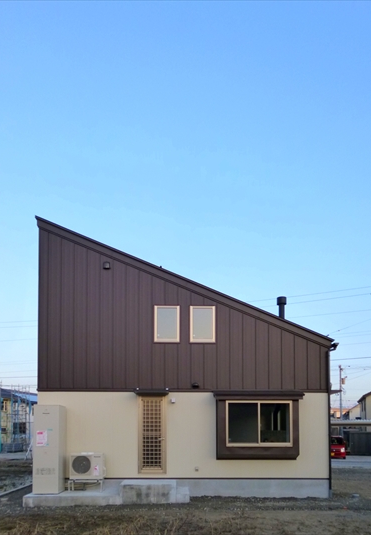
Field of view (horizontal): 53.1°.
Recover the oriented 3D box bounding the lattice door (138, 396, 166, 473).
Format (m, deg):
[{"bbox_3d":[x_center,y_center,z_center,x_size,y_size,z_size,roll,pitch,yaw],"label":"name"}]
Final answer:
[{"bbox_3d":[-0.853,4.299,9.500,0.720,1.990,0.100,0,-2,0],"label":"lattice door"}]

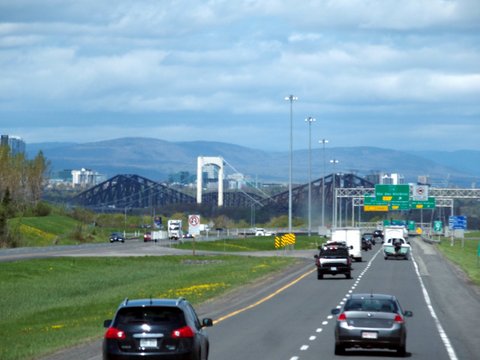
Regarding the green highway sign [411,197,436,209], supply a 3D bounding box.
[{"bbox_3d":[39.897,5.047,730.000,5.300,2.400,0.200,0,-1,3],"label":"green highway sign"}]

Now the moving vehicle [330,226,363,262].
[{"bbox_3d":[9.240,5.551,288.196,2.500,2.900,6.500,0,-1,3],"label":"moving vehicle"}]

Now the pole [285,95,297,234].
[{"bbox_3d":[9.594,-2.534,630.000,2.200,27.000,2.200,0,-1,3],"label":"pole"}]

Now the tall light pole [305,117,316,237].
[{"bbox_3d":[15.922,-0.679,760.000,2.200,27.000,2.200,0,-1,3],"label":"tall light pole"}]

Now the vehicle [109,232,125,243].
[{"bbox_3d":[-18.143,8.516,497.000,1.800,1.460,4.600,0,-1,3],"label":"vehicle"}]

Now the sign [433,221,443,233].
[{"bbox_3d":[32.157,7.633,545.000,1.420,1.750,0.100,0,-1,3],"label":"sign"}]

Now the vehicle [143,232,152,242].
[{"bbox_3d":[-14.159,8.965,525.000,1.800,1.550,4.600,0,-1,3],"label":"vehicle"}]

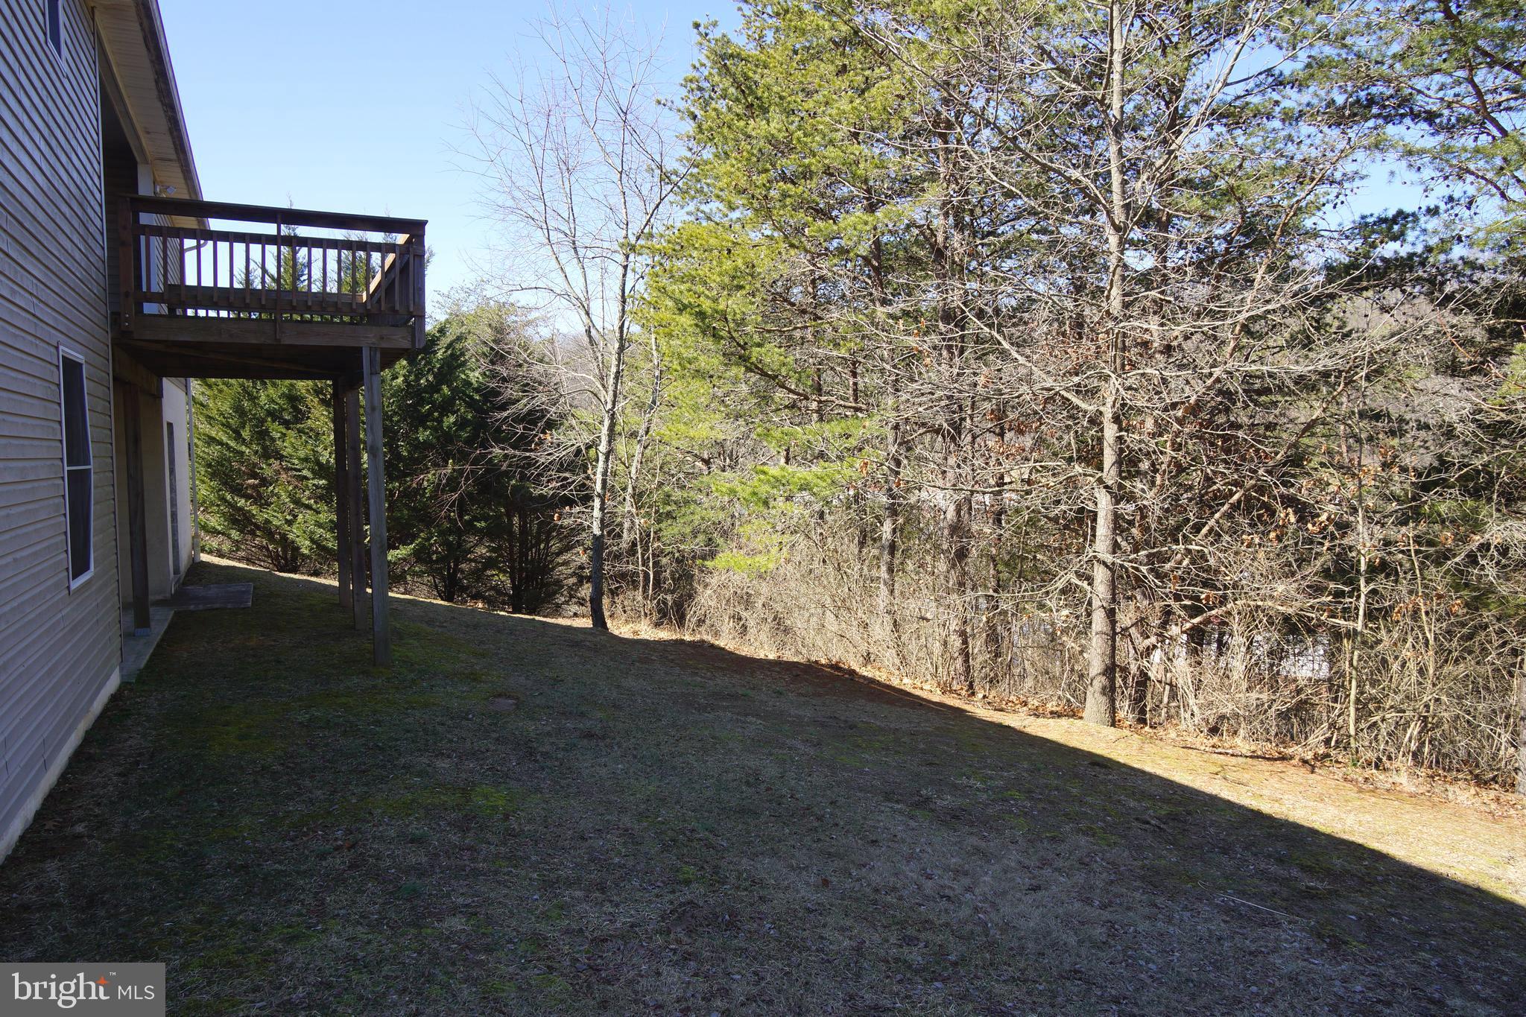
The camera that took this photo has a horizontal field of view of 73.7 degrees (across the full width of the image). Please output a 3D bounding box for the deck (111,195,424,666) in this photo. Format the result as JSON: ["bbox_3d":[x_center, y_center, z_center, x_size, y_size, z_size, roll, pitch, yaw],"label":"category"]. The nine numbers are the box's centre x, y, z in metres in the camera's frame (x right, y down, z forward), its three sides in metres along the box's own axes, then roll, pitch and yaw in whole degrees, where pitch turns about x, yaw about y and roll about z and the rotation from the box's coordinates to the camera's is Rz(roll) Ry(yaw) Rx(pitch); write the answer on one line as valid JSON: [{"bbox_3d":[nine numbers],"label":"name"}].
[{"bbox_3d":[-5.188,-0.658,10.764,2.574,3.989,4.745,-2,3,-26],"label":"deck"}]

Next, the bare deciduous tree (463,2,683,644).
[{"bbox_3d":[-2.591,-2.533,13.777,2.939,8.360,2.939,-1,3,0],"label":"bare deciduous tree"}]

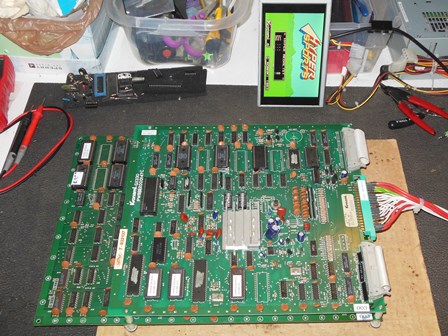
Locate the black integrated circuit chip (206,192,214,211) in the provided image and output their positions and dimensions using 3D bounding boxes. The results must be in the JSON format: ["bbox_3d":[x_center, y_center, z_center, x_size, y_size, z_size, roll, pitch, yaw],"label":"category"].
[{"bbox_3d":[-0.019,0.045,0.654,0.008,0.004,0.025,-1,56,2],"label":"black integrated circuit chip"}]

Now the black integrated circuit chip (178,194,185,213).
[{"bbox_3d":[-0.056,0.048,0.655,0.008,0.004,0.025,-1,54,2],"label":"black integrated circuit chip"}]

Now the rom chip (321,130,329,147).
[{"bbox_3d":[0.143,-0.042,0.703,0.007,0.004,0.025,-1,55,2],"label":"rom chip"}]

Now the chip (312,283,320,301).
[{"bbox_3d":[0.108,0.146,0.581,0.008,0.004,0.020,-1,56,2],"label":"chip"}]

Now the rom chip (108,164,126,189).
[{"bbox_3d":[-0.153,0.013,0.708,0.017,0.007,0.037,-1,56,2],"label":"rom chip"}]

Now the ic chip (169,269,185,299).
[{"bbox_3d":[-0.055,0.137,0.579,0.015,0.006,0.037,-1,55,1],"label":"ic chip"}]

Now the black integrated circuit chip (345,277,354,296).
[{"bbox_3d":[0.147,0.142,0.582,0.008,0.004,0.024,0,56,1],"label":"black integrated circuit chip"}]

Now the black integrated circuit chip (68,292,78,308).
[{"bbox_3d":[-0.185,0.164,0.608,0.008,0.004,0.019,-1,54,2],"label":"black integrated circuit chip"}]

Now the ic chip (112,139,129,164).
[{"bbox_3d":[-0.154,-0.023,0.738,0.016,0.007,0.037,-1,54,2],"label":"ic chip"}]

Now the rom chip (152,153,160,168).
[{"bbox_3d":[-0.096,-0.010,0.699,0.008,0.004,0.024,-1,54,2],"label":"rom chip"}]

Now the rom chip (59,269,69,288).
[{"bbox_3d":[-0.201,0.140,0.620,0.008,0.005,0.024,0,56,1],"label":"rom chip"}]

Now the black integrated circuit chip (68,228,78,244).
[{"bbox_3d":[-0.200,0.091,0.653,0.008,0.004,0.020,0,56,1],"label":"black integrated circuit chip"}]

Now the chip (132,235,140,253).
[{"bbox_3d":[-0.111,0.096,0.620,0.008,0.004,0.020,0,56,1],"label":"chip"}]

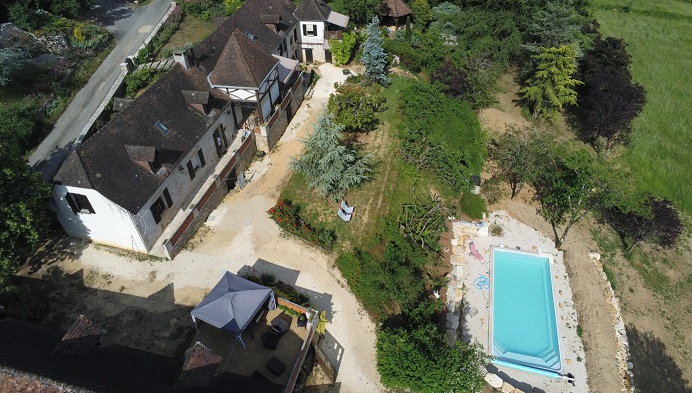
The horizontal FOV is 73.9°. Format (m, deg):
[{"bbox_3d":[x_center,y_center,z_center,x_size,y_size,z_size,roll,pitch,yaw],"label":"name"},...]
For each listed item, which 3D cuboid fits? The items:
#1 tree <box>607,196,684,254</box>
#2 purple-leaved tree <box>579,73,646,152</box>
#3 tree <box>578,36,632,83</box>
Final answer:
[{"bbox_3d":[19.821,2.370,31.001,4.300,4.100,4.300,-2,39,2],"label":"tree"},{"bbox_3d":[22.750,-6.832,39.502,4.600,6.700,4.600,-2,39,2],"label":"purple-leaved tree"},{"bbox_3d":[25.895,-12.619,46.462,4.500,6.700,4.500,-2,39,2],"label":"tree"}]

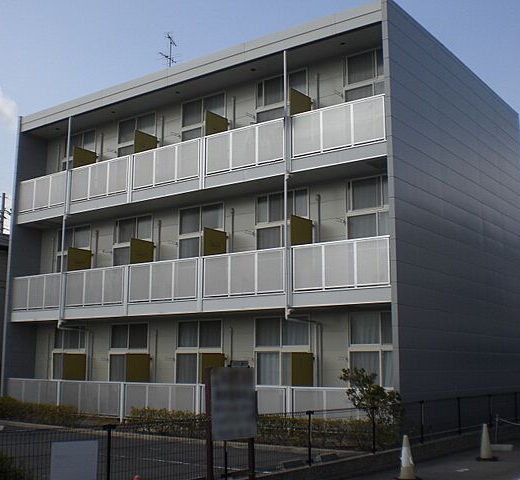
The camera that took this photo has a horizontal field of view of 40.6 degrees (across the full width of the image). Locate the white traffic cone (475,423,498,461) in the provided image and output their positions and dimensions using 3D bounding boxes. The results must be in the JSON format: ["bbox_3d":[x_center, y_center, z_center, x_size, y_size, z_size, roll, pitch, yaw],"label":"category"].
[{"bbox_3d":[4.637,4.138,14.408,0.370,0.690,0.370,-7,-12,35],"label":"white traffic cone"}]

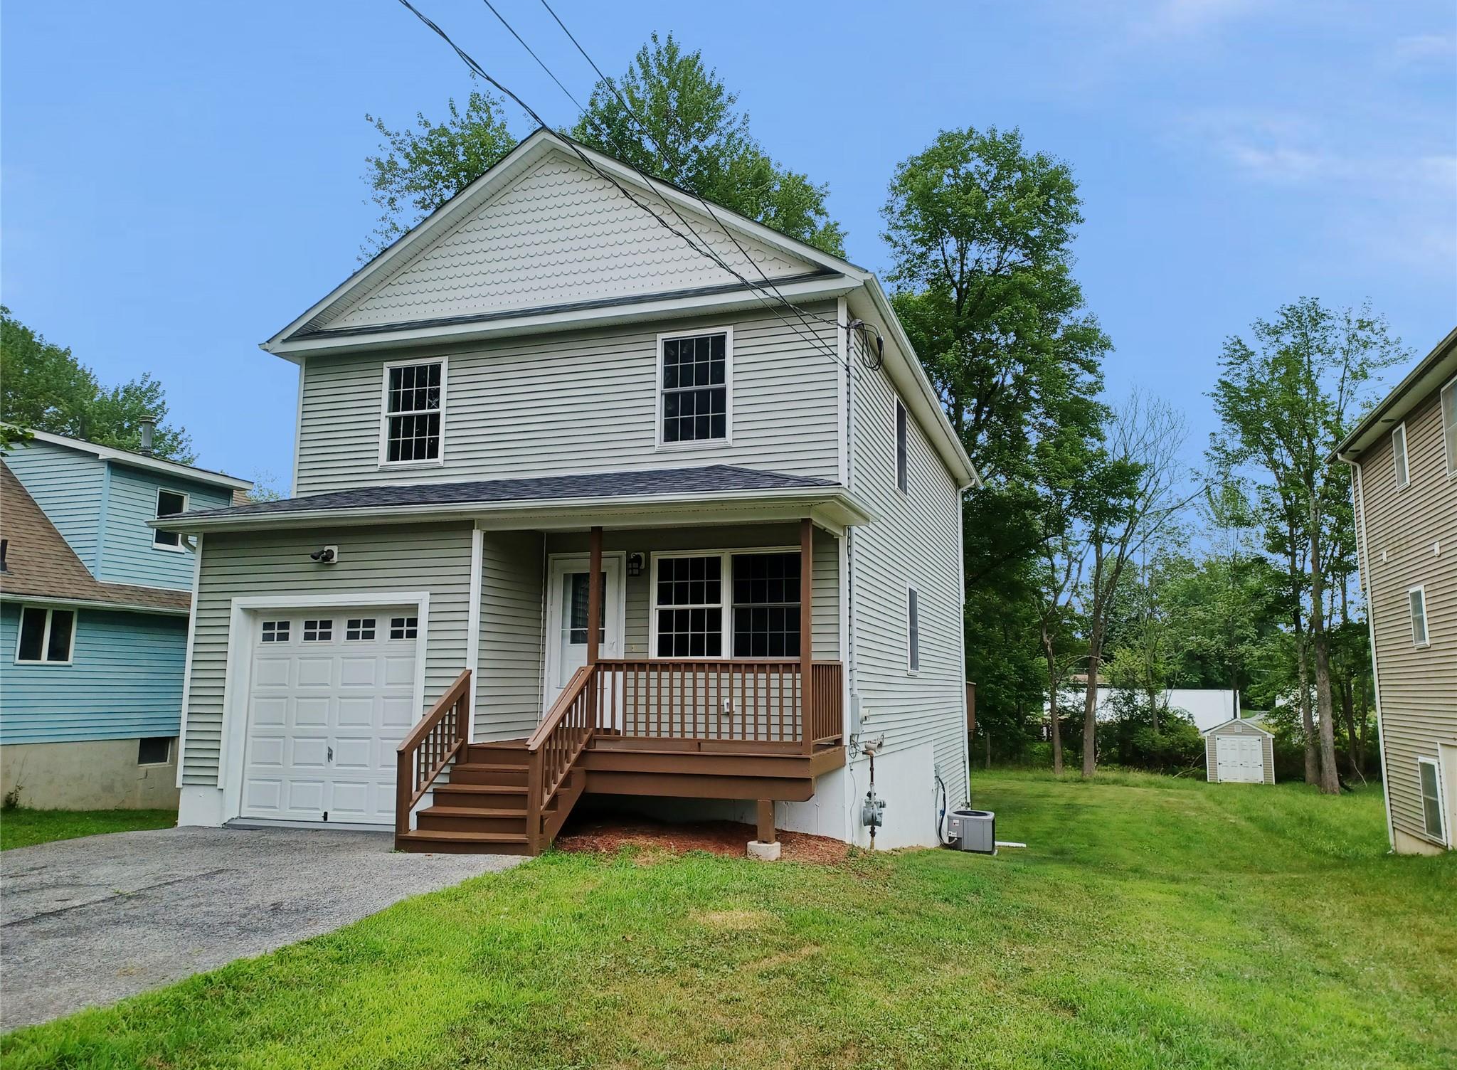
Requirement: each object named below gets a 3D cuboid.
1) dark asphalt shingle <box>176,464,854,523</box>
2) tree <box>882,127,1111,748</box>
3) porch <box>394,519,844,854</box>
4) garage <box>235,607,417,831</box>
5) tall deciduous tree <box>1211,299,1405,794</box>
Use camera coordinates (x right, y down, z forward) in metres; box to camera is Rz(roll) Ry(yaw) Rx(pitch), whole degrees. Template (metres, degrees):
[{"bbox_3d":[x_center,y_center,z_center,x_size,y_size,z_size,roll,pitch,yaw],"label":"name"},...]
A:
[{"bbox_3d":[-2.570,-0.525,12.011,8.323,0.729,1.901,-2,-9,19],"label":"dark asphalt shingle"},{"bbox_3d":[8.875,-3.348,35.273,7.453,22.070,7.453,-2,-9,19],"label":"tree"},{"bbox_3d":[-0.922,1.518,10.697,3.772,3.201,2.709,-2,-9,19],"label":"porch"},{"bbox_3d":[-4.534,2.047,12.002,2.462,2.423,0.108,-2,-9,19],"label":"garage"},{"bbox_3d":[16.029,0.099,29.178,4.740,13.749,4.740,-2,-9,19],"label":"tall deciduous tree"}]

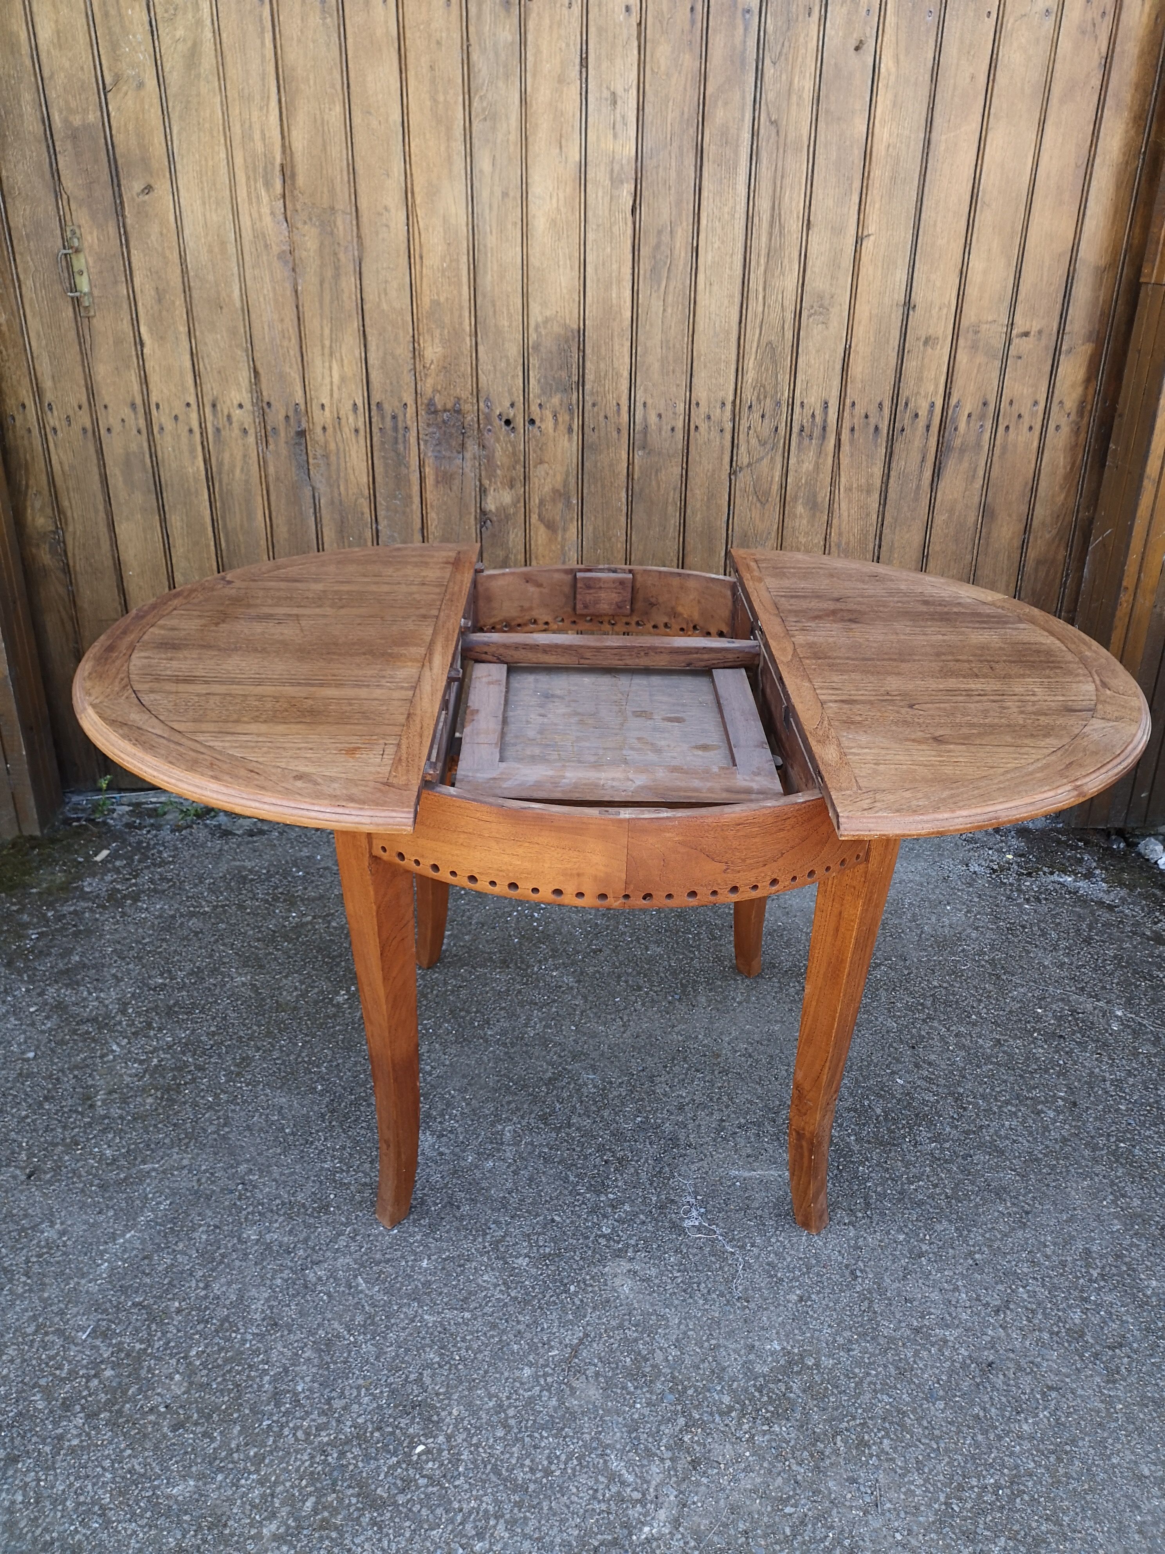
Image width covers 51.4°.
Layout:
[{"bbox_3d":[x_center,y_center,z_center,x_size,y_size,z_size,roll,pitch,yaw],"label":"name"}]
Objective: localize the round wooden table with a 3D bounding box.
[{"bbox_3d":[0.032,0.160,1.785,1.367,0.760,0.946,1,27,-1],"label":"round wooden table"}]

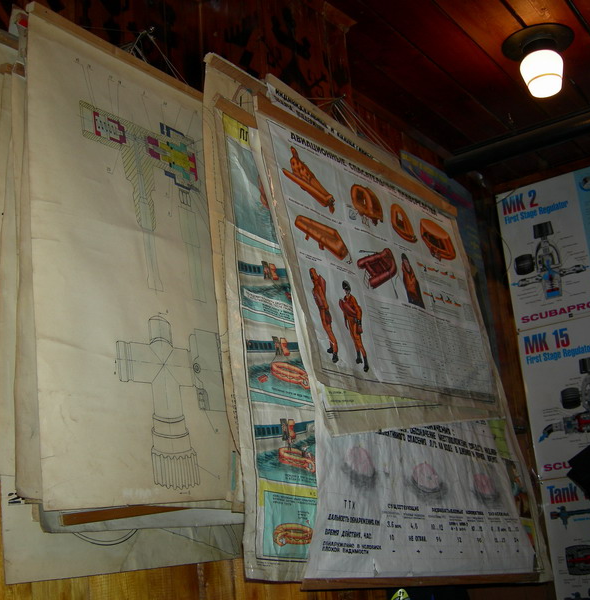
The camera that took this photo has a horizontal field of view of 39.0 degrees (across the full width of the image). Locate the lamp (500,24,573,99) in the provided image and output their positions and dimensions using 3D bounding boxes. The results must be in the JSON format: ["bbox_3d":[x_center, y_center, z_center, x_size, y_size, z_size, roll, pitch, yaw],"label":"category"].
[{"bbox_3d":[0.677,-0.639,2.274,0.195,0.145,0.195,-14,-15,32],"label":"lamp"}]

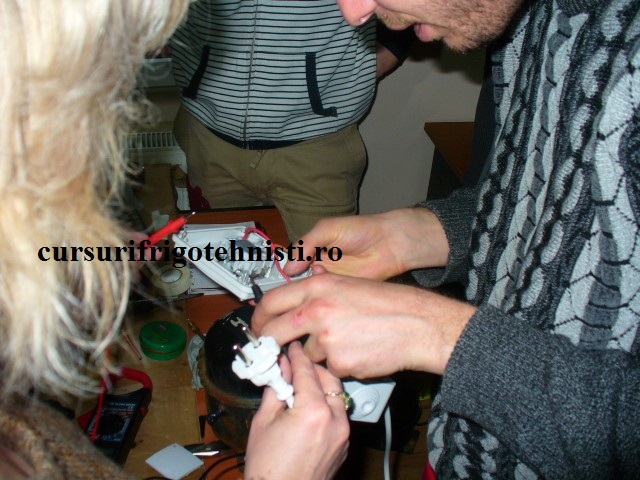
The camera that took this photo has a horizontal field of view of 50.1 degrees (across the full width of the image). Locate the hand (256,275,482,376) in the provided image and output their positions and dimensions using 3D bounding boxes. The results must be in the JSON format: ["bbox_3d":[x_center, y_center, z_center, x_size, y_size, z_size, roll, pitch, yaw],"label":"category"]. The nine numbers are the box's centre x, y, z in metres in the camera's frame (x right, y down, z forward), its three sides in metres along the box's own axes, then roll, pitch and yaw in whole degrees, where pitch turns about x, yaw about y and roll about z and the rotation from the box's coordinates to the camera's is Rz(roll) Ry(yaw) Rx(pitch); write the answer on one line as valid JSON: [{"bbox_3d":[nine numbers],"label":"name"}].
[{"bbox_3d":[0.039,0.076,0.595,0.183,0.065,0.090,4,65,10],"label":"hand"}]

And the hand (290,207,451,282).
[{"bbox_3d":[0.048,0.009,0.705,0.180,0.080,0.080,-13,33,3],"label":"hand"}]

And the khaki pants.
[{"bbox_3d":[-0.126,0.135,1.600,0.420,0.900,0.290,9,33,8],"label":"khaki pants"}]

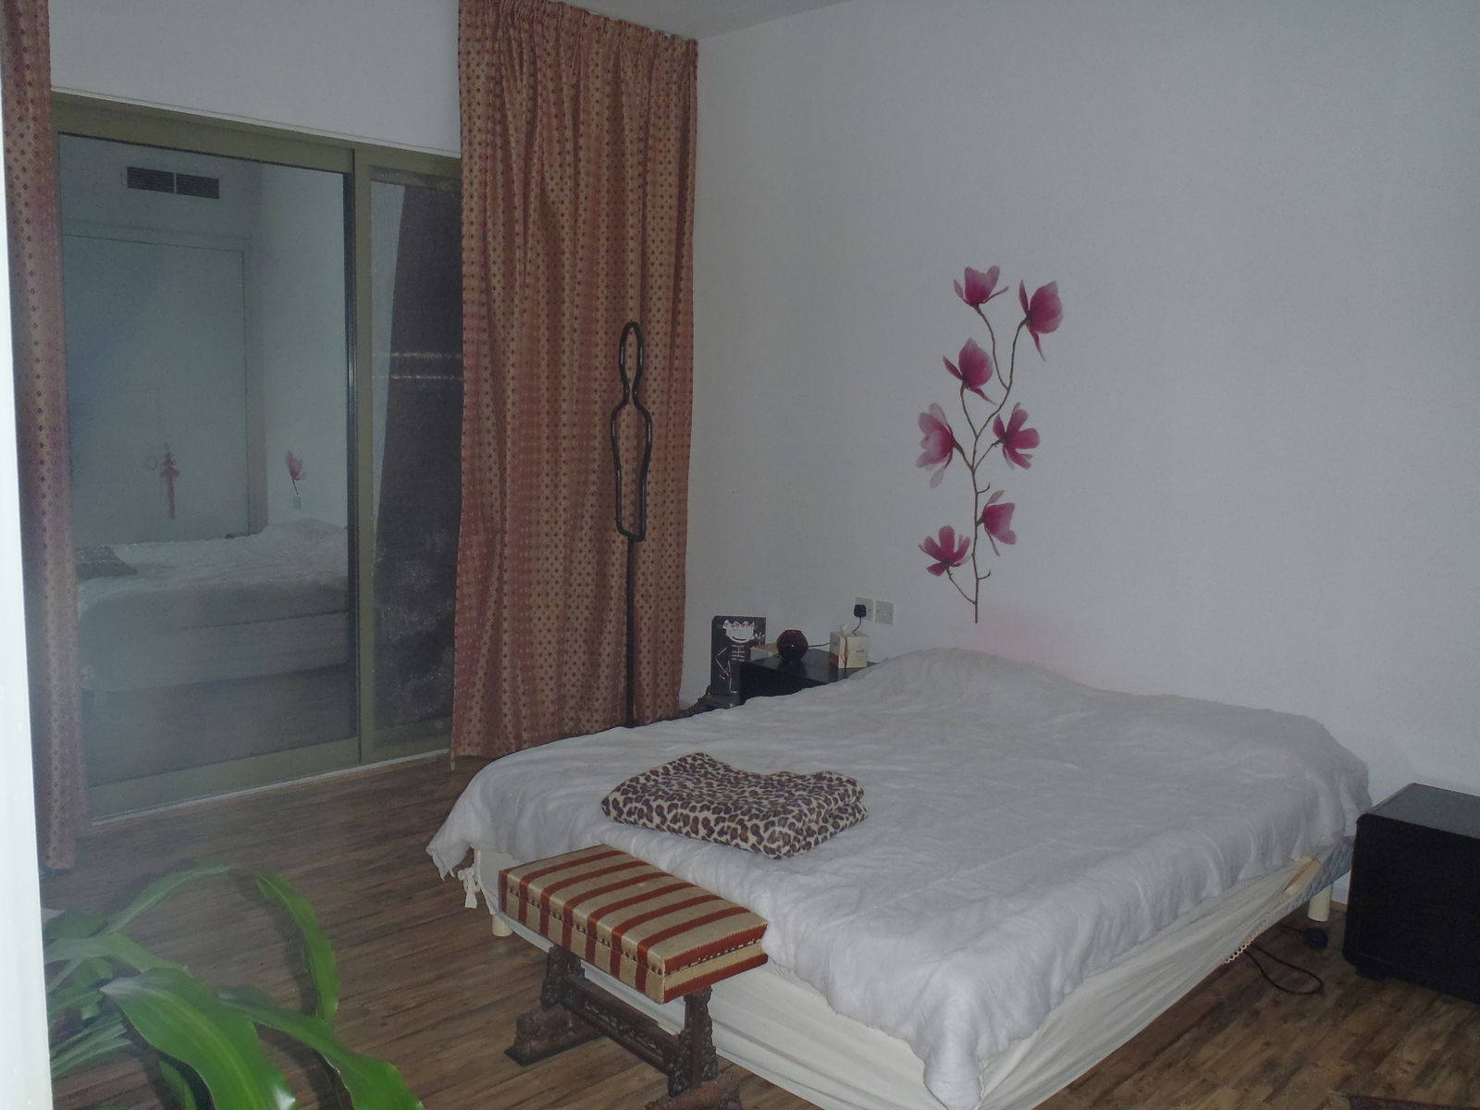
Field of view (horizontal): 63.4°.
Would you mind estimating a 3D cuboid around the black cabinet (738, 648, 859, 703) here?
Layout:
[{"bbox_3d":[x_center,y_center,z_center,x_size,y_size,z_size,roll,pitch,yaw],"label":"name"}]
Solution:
[{"bbox_3d":[0.308,0.608,4.437,0.385,0.402,0.470,-6,11,-45],"label":"black cabinet"}]

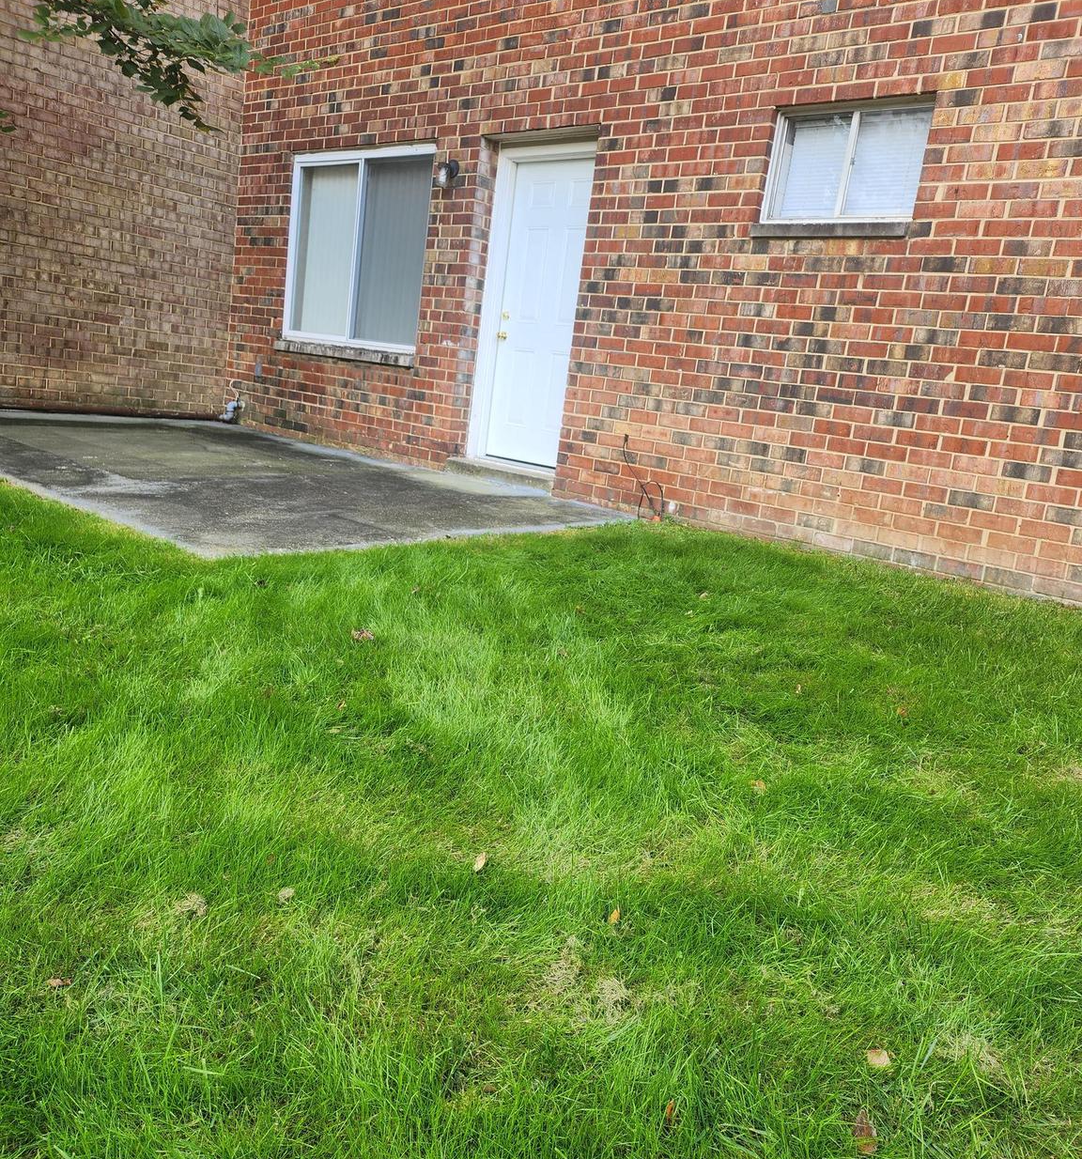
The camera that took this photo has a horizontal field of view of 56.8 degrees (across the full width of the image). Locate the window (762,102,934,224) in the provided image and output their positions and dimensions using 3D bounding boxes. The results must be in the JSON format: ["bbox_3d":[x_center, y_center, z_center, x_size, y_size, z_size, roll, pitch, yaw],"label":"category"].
[{"bbox_3d":[1.545,-2.133,5.123,0.860,0.575,0.090,17,15,40],"label":"window"}]

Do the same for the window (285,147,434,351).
[{"bbox_3d":[-1.462,-2.578,7.805,1.700,1.450,0.100,17,15,40],"label":"window"}]

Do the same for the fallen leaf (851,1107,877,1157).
[{"bbox_3d":[0.520,0.886,1.607,0.047,0.030,0.085,12,13,23],"label":"fallen leaf"}]

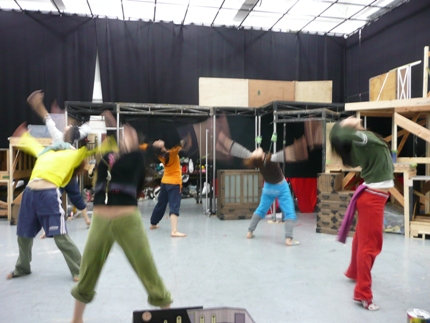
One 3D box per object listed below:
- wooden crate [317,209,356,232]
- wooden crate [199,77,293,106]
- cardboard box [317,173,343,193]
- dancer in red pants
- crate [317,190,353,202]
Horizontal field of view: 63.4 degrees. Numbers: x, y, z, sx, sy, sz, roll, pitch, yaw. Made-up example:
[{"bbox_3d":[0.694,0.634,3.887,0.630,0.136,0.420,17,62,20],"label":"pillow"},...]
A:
[{"bbox_3d":[1.884,0.894,5.286,0.530,0.360,0.450,0,1,32],"label":"wooden crate"},{"bbox_3d":[0.781,-1.510,8.244,2.312,0.837,0.200,0,1,-10],"label":"wooden crate"},{"bbox_3d":[1.777,0.329,5.349,0.275,0.290,0.450,0,1,32],"label":"cardboard box"},{"bbox_3d":[1.200,0.370,2.903,0.480,1.450,0.580,0,1,12],"label":"dancer in red pants"},{"bbox_3d":[1.884,0.542,5.283,0.530,0.135,0.450,0,1,32],"label":"crate"}]

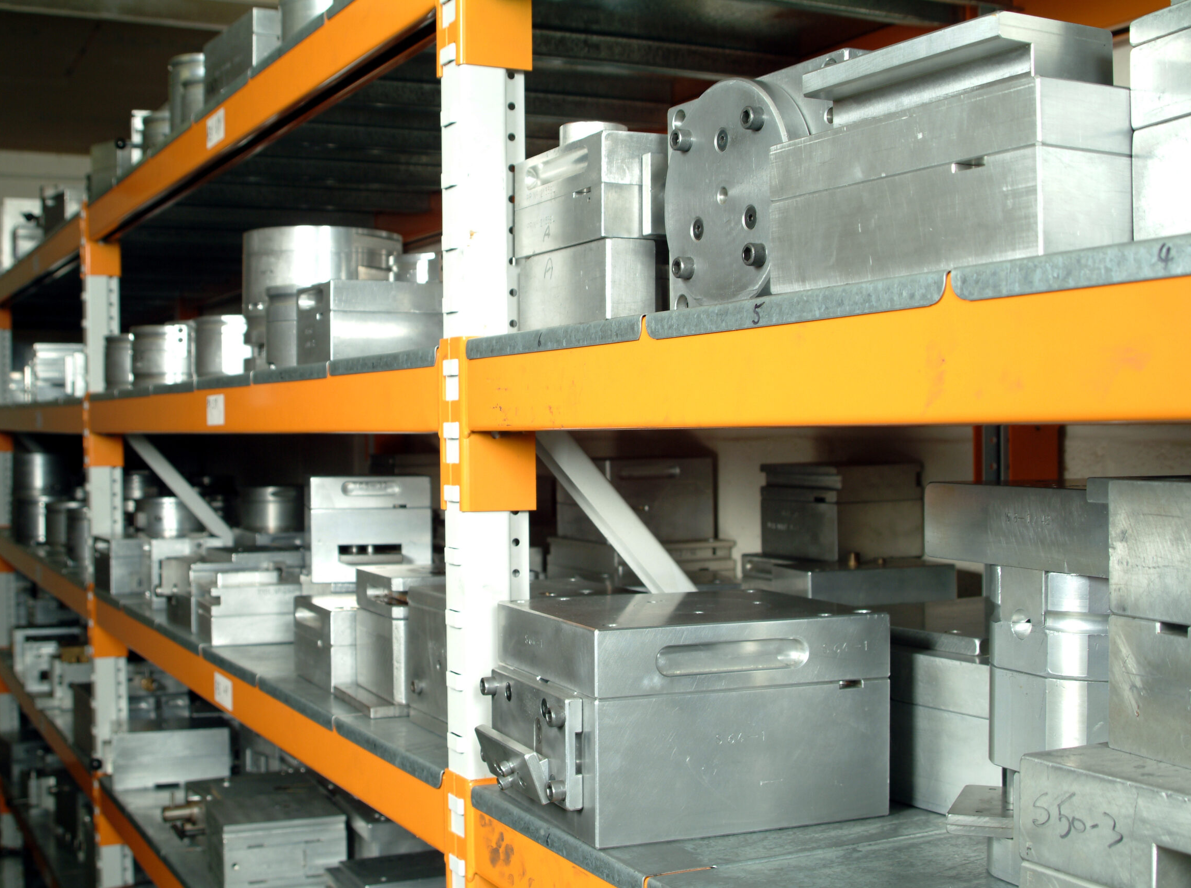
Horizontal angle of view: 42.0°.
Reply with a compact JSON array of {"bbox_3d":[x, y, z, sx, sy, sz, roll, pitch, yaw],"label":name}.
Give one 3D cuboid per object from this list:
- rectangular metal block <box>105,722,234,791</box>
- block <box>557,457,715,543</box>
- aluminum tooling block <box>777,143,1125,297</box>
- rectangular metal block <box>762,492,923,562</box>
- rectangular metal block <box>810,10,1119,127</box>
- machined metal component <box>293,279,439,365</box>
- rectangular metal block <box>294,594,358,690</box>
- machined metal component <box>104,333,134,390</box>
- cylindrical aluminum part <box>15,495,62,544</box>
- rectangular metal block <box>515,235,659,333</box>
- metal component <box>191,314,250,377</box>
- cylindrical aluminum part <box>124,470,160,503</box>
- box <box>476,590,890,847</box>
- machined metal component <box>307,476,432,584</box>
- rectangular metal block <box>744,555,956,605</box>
[{"bbox_3d":[-0.779,0.560,2.818,0.205,0.096,0.094,-1,1,-27],"label":"rectangular metal block"},{"bbox_3d":[0.047,0.066,1.891,0.140,0.098,0.143,-1,1,-26],"label":"block"},{"bbox_3d":[0.175,-0.106,0.780,0.070,0.052,0.192,-1,1,-31],"label":"aluminum tooling block"},{"bbox_3d":[0.268,0.090,1.697,0.111,0.061,0.142,-1,1,-27],"label":"rectangular metal block"},{"bbox_3d":[0.170,-0.174,0.743,0.070,0.026,0.135,-1,1,-31],"label":"rectangular metal block"},{"bbox_3d":[-0.229,-0.127,1.679,0.155,0.083,0.122,-1,1,-27],"label":"machined metal component"},{"bbox_3d":[-0.266,0.222,1.744,0.105,0.087,0.135,-1,1,-27],"label":"rectangular metal block"},{"bbox_3d":[-0.861,-0.146,2.799,0.050,0.102,0.050,-1,1,-27],"label":"machined metal component"},{"bbox_3d":[-1.407,0.193,3.927,0.113,0.118,0.113,-1,1,-27],"label":"cylindrical aluminum part"},{"bbox_3d":[-0.008,-0.113,1.133,0.038,0.058,0.138,-1,1,-29],"label":"rectangular metal block"},{"bbox_3d":[-0.521,-0.133,2.158,0.071,0.088,0.071,-1,1,-27],"label":"metal component"},{"bbox_3d":[-1.106,0.101,3.764,0.094,0.070,0.094,-1,1,-27],"label":"cylindrical aluminum part"},{"bbox_3d":[0.052,0.197,1.168,0.268,0.146,0.197,-1,1,-23],"label":"box"},{"bbox_3d":[-0.296,0.106,2.011,0.150,0.131,0.150,0,1,-14],"label":"machined metal component"},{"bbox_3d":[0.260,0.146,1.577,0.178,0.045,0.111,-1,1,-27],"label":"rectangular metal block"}]

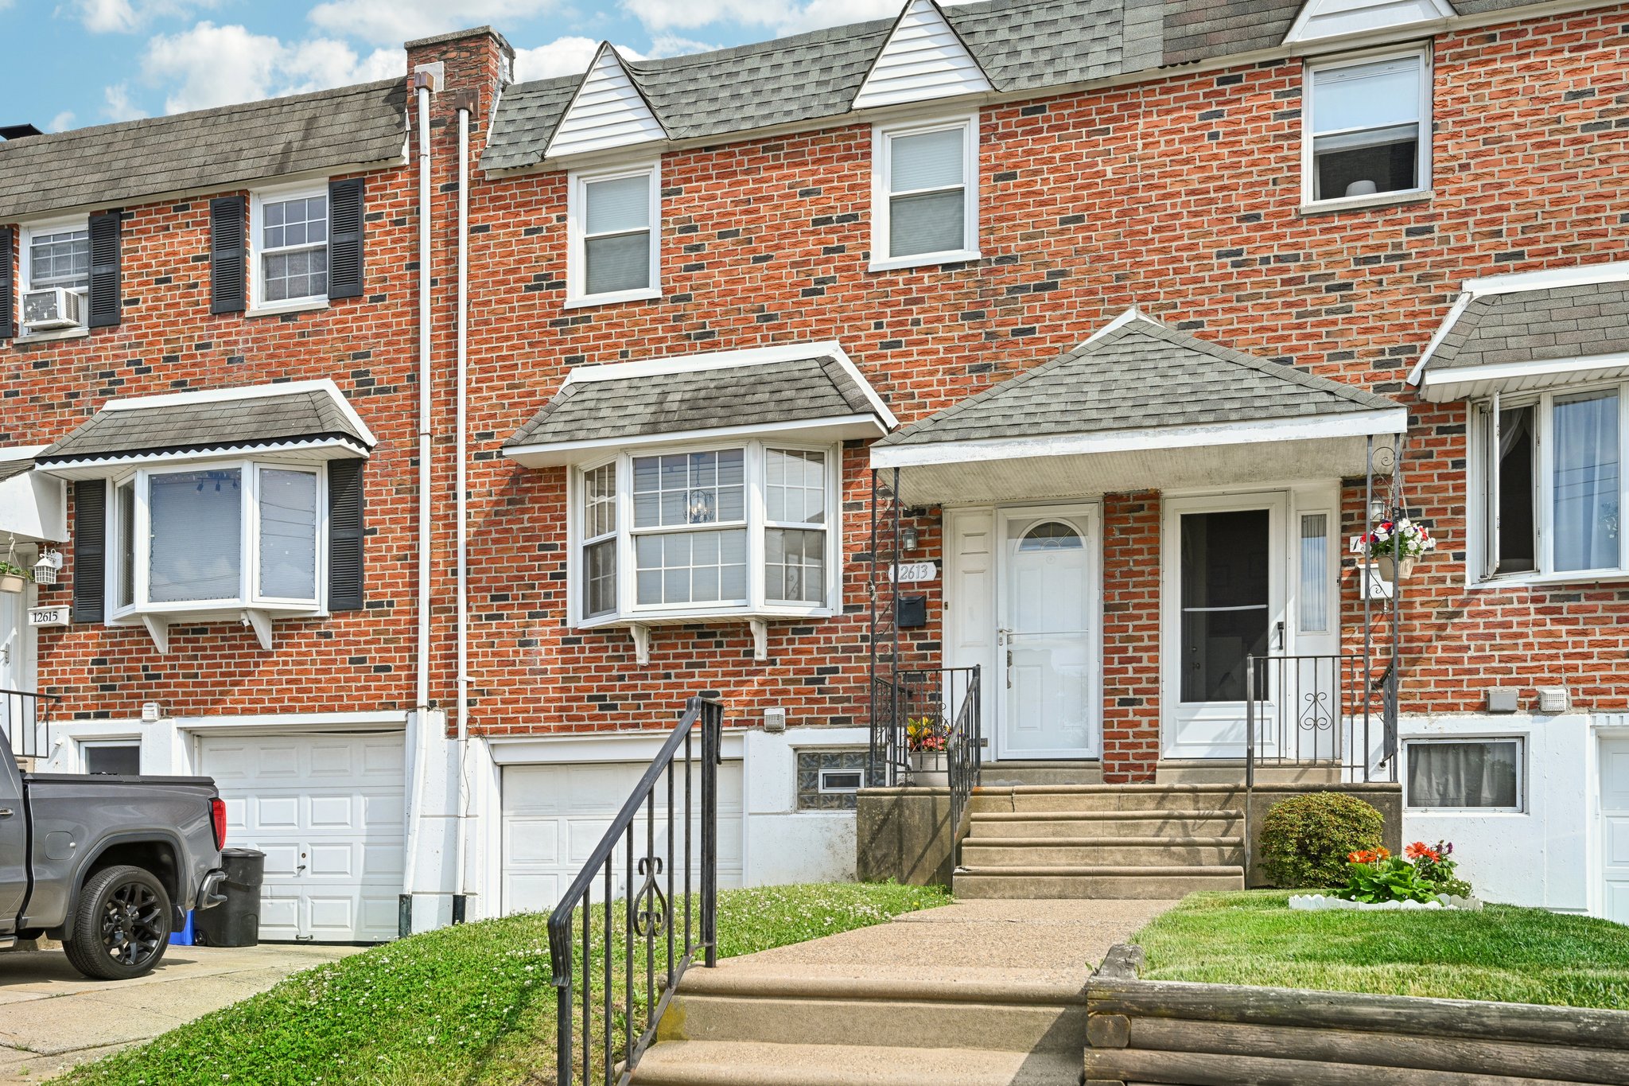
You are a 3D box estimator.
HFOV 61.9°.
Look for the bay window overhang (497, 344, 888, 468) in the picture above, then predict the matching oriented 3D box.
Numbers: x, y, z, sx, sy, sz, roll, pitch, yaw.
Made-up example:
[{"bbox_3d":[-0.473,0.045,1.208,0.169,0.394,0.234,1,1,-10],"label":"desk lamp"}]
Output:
[{"bbox_3d":[-1.010,-1.243,11.565,3.454,0.831,0.470,-2,-3,17],"label":"bay window overhang"}]

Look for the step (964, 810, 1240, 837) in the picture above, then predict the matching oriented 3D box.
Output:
[{"bbox_3d":[1.992,1.929,9.321,1.828,0.190,0.300,-3,-10,16],"label":"step"}]

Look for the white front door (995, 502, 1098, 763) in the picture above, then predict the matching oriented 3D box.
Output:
[{"bbox_3d":[1.867,0.719,10.880,0.830,2.050,0.090,-1,-4,15],"label":"white front door"}]

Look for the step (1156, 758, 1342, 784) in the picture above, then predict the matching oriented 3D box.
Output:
[{"bbox_3d":[3.315,1.760,10.368,1.340,0.205,0.300,-3,-10,16],"label":"step"}]

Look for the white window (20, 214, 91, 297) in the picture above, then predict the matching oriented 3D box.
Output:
[{"bbox_3d":[-7.432,-2.638,13.300,0.880,1.080,0.100,0,0,16],"label":"white window"}]

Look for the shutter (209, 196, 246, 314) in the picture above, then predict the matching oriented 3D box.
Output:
[{"bbox_3d":[-5.590,-2.746,12.930,0.390,1.100,0.045,-1,-4,15],"label":"shutter"}]

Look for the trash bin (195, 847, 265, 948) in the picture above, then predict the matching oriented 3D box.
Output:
[{"bbox_3d":[-5.410,3.291,12.600,0.600,0.900,0.560,-1,-4,23],"label":"trash bin"}]

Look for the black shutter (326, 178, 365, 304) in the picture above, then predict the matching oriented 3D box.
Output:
[{"bbox_3d":[-4.480,-2.906,12.956,0.391,1.132,0.045,-2,-3,17],"label":"black shutter"}]

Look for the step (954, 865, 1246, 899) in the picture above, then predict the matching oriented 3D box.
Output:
[{"bbox_3d":[1.819,2.159,8.640,1.790,0.210,0.310,-1,-4,15],"label":"step"}]

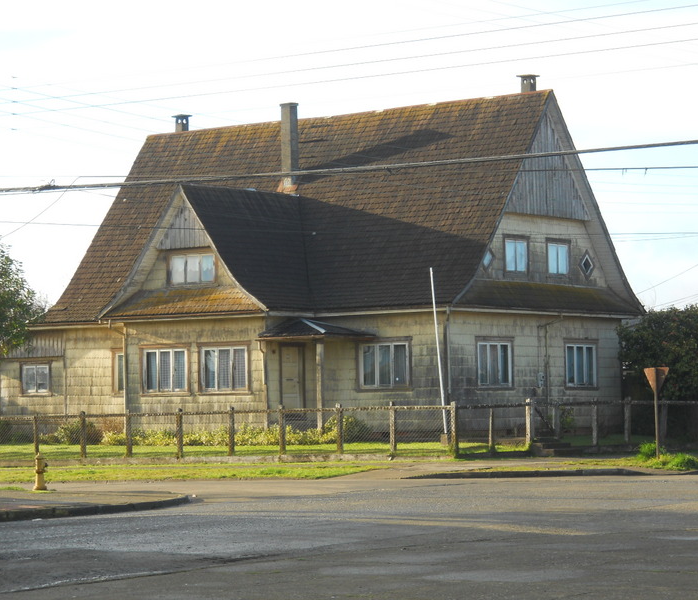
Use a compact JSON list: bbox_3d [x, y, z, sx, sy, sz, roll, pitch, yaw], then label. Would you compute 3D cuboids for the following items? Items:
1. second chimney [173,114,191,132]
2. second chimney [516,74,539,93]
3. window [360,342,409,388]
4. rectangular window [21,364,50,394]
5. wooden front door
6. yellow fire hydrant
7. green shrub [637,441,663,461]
[{"bbox_3d":[-5.849,-6.188,79.555,0.497,0.610,0.497,-3,-3,37],"label":"second chimney"},{"bbox_3d":[5.623,-6.762,70.929,0.532,0.560,0.532,-3,-3,37],"label":"second chimney"},{"bbox_3d":[1.047,1.955,67.429,1.823,1.384,0.100,-3,-3,37],"label":"window"},{"bbox_3d":[-10.568,2.691,76.410,1.273,0.978,0.100,-3,-3,37],"label":"rectangular window"},{"bbox_3d":[-1.747,2.371,68.135,0.100,1.999,1.030,-3,-3,37],"label":"wooden front door"},{"bbox_3d":[-6.569,3.628,48.200,0.300,0.808,0.270,-1,-3,6],"label":"yellow fire hydrant"},{"bbox_3d":[7.110,3.555,53.500,0.600,0.470,0.520,-1,-3,0],"label":"green shrub"}]

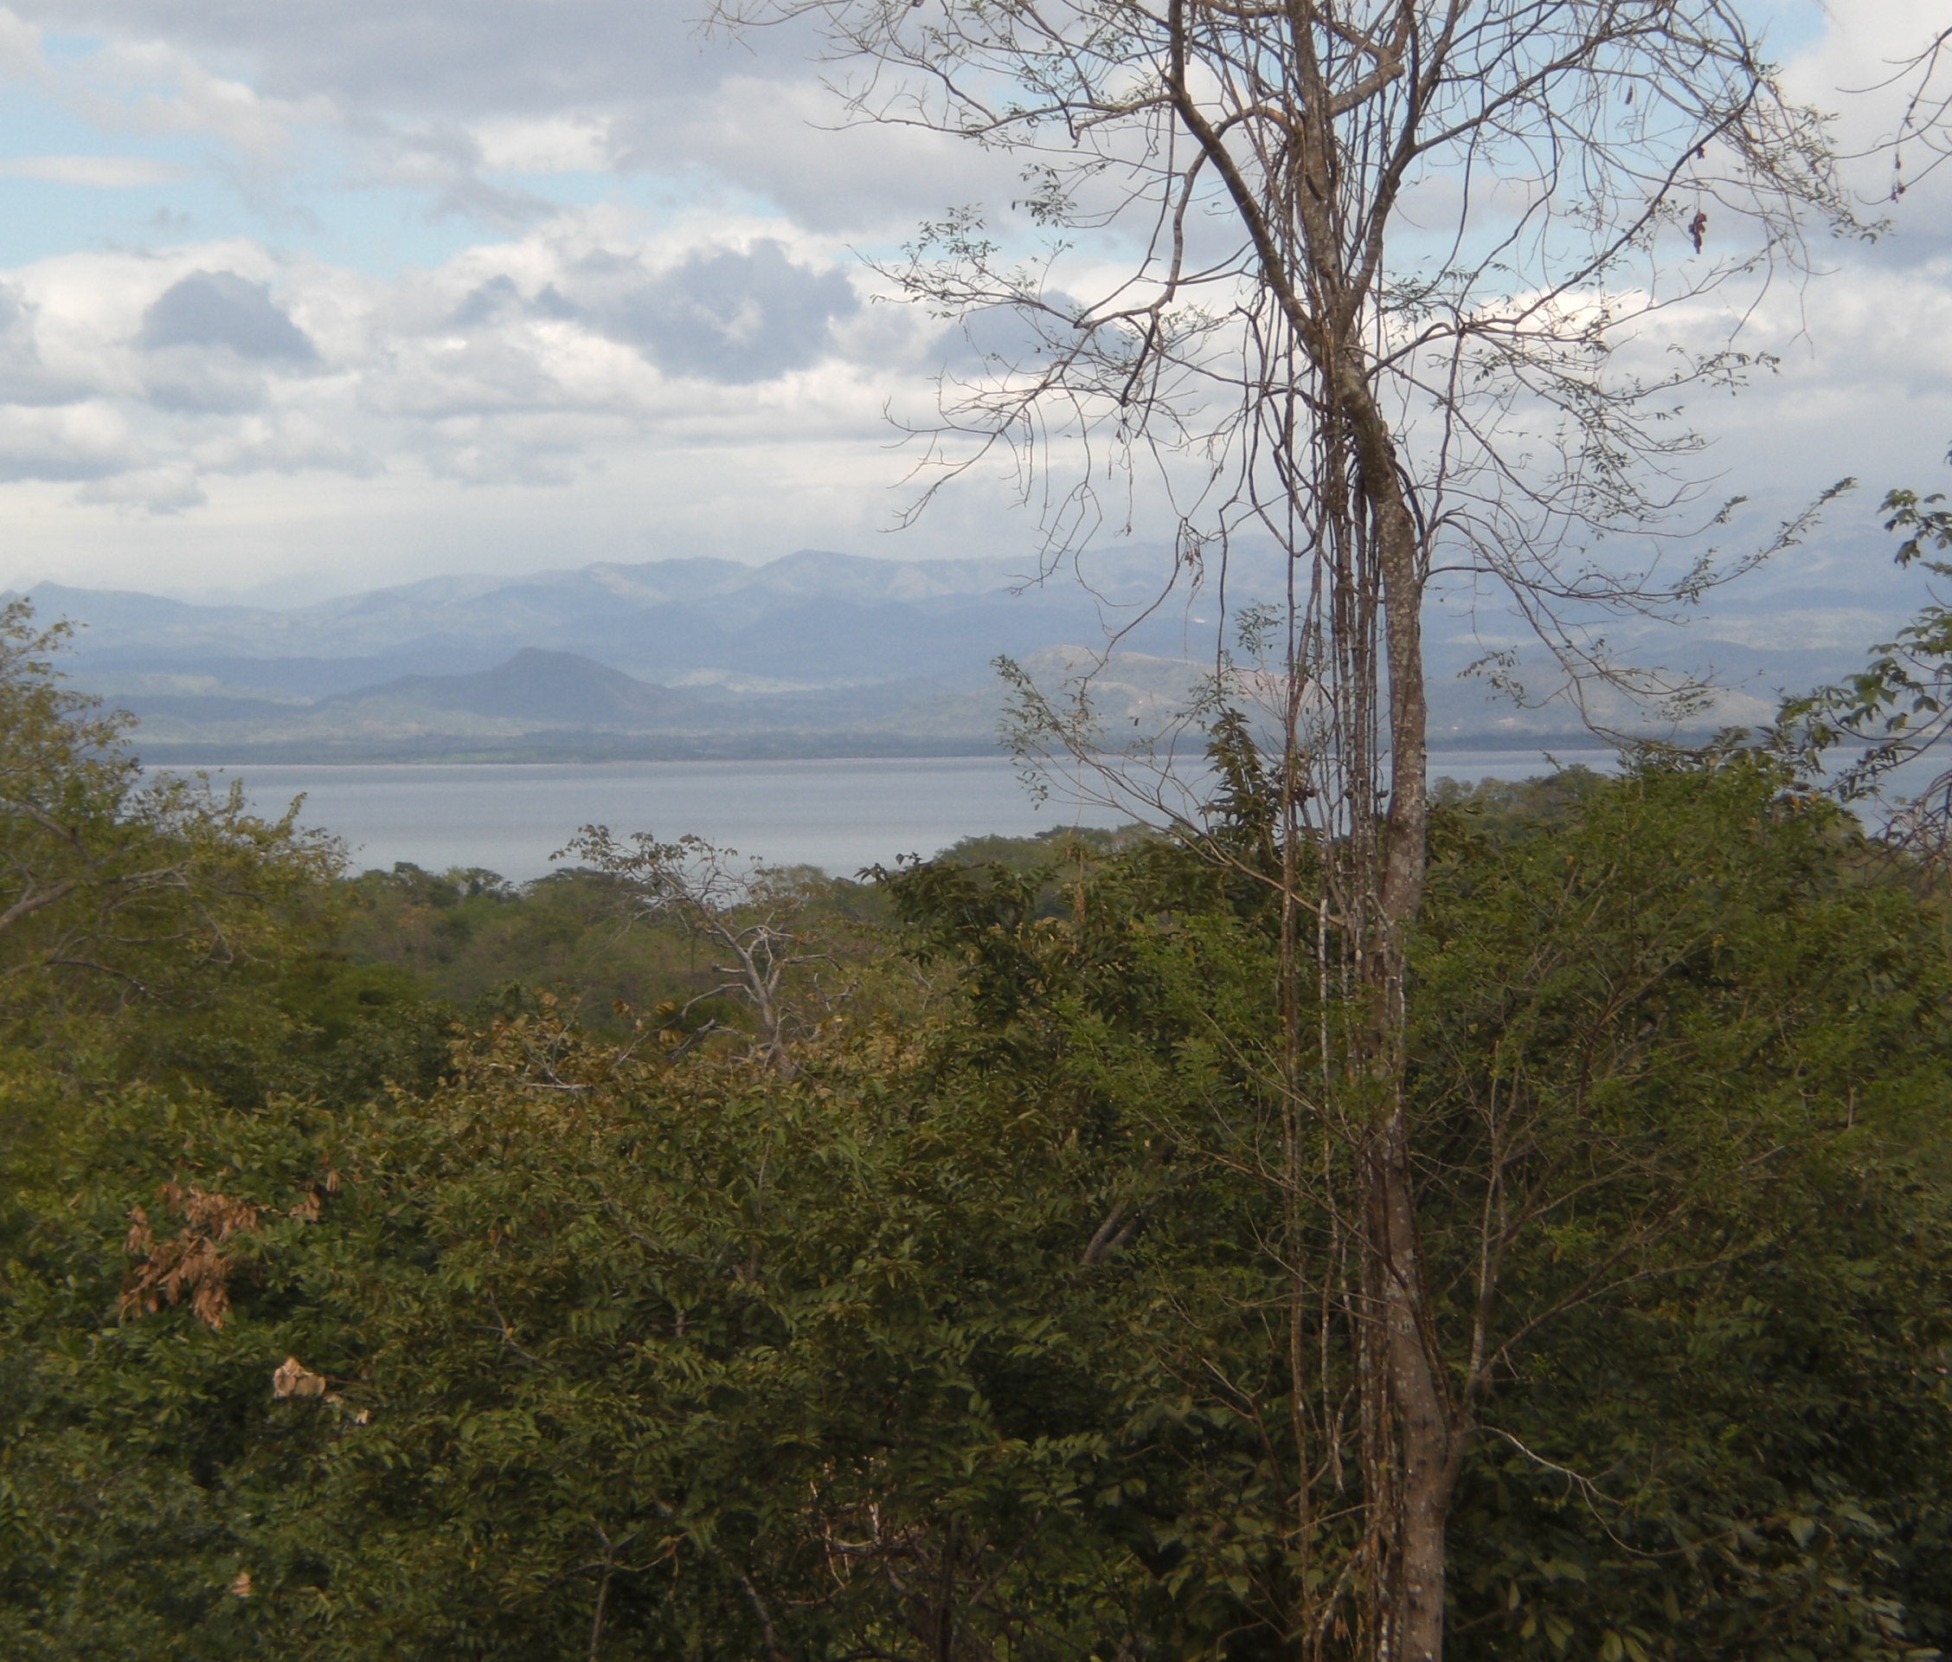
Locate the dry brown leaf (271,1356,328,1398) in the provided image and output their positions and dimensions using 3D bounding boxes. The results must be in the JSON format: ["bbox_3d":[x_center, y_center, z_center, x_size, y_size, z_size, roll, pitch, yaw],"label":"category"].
[{"bbox_3d":[-2.968,2.395,32.000,0.250,0.190,0.130,0,1,-5],"label":"dry brown leaf"}]

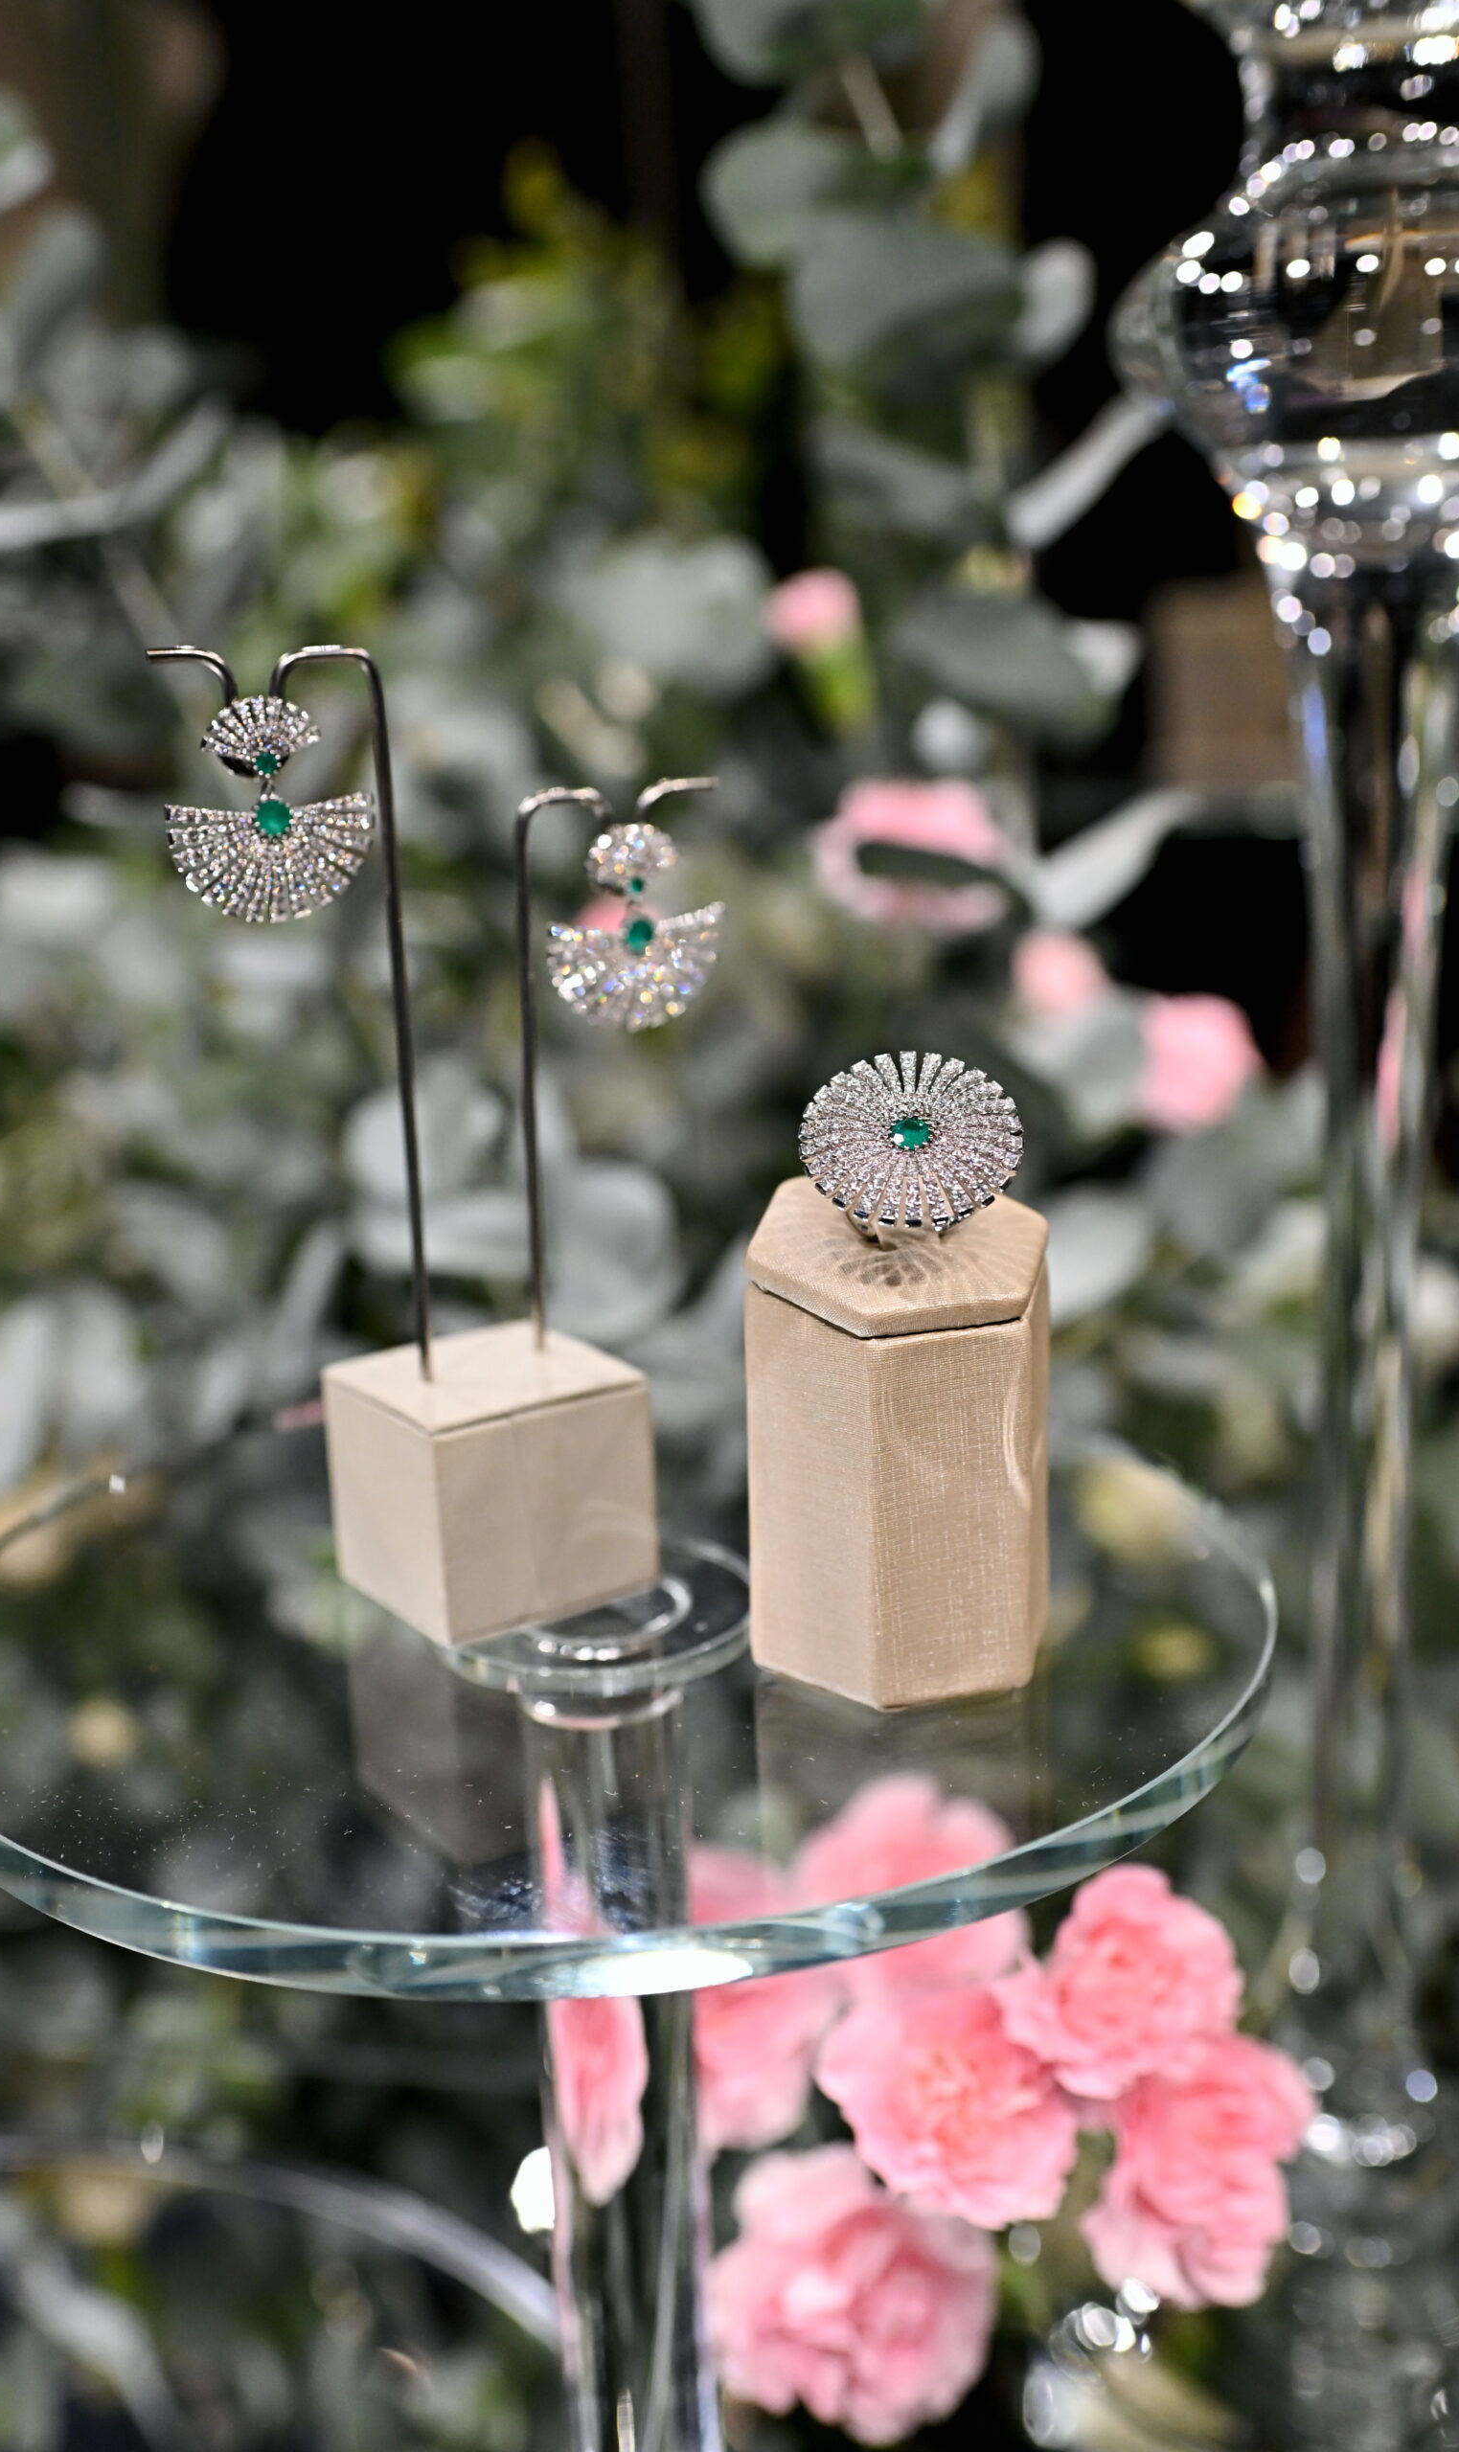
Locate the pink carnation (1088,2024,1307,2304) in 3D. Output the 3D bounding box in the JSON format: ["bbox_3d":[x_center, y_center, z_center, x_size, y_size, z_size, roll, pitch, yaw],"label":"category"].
[{"bbox_3d":[0.111,0.224,0.566,0.053,0.056,0.052,-2,14,0],"label":"pink carnation"}]

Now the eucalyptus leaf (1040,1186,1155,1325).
[{"bbox_3d":[0.102,0.009,0.679,0.038,0.037,0.018,-2,14,0],"label":"eucalyptus leaf"}]

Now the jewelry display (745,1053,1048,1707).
[{"bbox_3d":[0.032,0.024,0.429,0.057,0.111,0.049,-6,15,-14],"label":"jewelry display"}]

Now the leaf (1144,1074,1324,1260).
[{"bbox_3d":[0.152,-0.018,0.719,0.052,0.052,0.024,-2,14,0],"label":"leaf"}]

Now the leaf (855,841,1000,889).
[{"bbox_3d":[0.058,-0.104,0.689,0.042,0.014,0.034,-2,14,0],"label":"leaf"}]

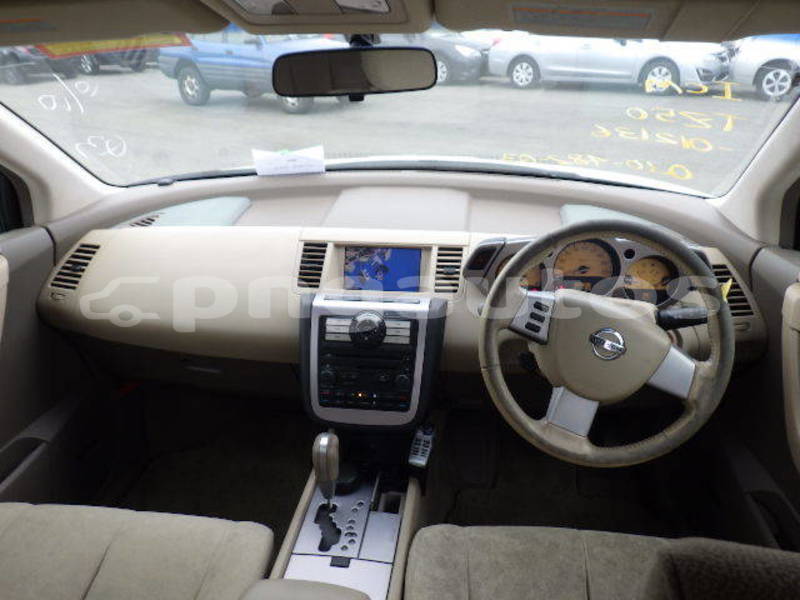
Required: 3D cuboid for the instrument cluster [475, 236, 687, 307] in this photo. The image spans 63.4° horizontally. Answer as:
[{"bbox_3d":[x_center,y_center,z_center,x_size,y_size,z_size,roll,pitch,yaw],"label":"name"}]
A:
[{"bbox_3d":[0.330,-0.051,1.190,0.370,0.130,0.110,2,3,7],"label":"instrument cluster"}]

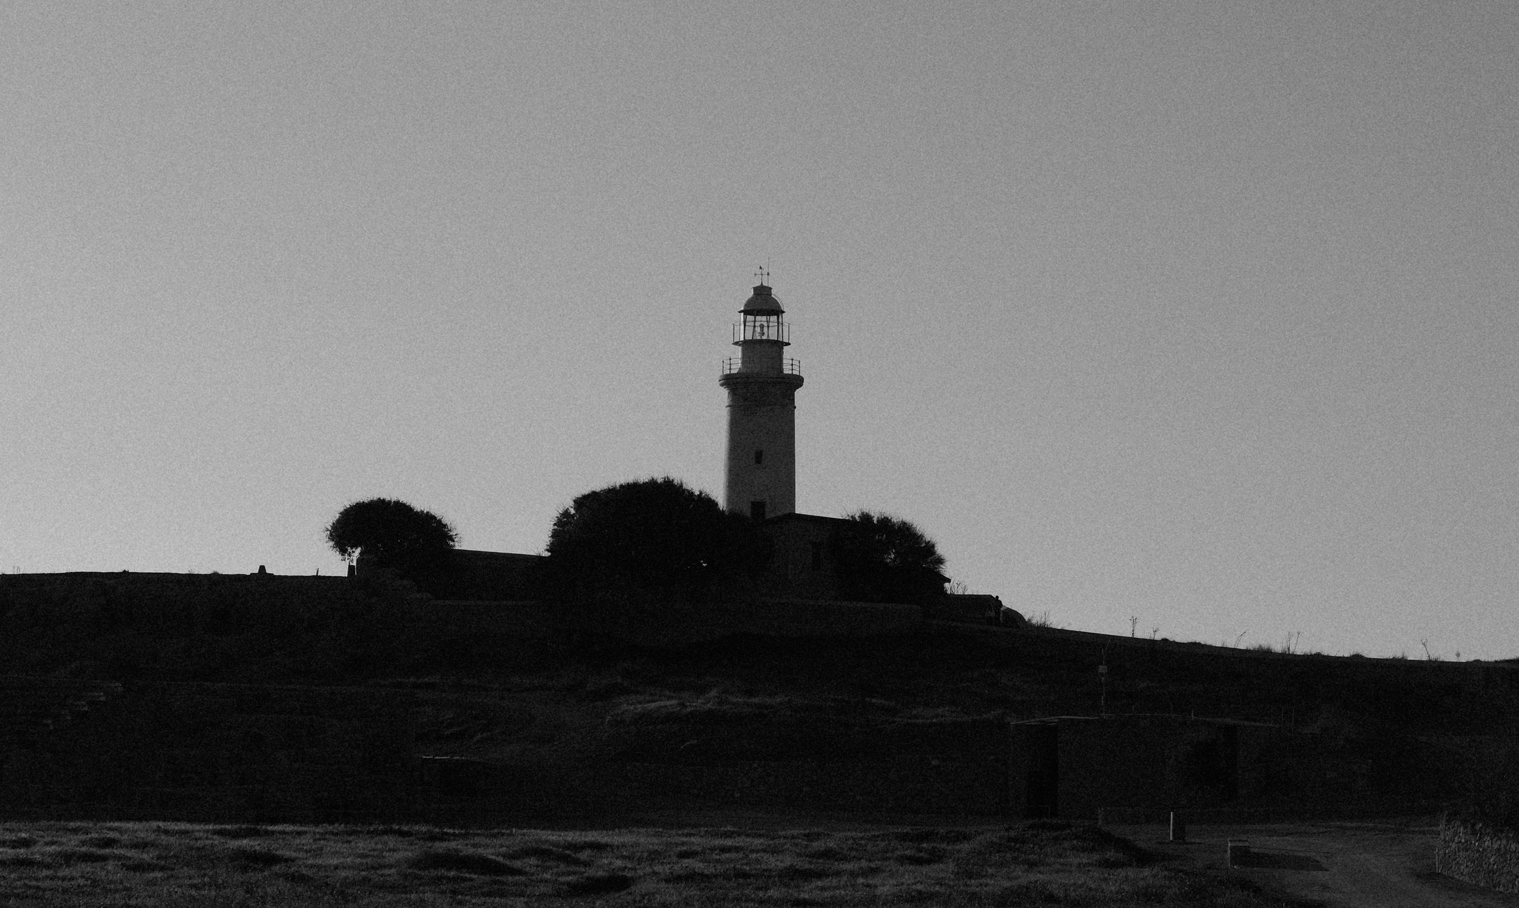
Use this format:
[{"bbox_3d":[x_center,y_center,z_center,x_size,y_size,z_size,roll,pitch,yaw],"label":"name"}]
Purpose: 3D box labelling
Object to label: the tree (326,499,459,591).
[{"bbox_3d":[-22.365,5.576,204.000,8.120,5.630,7.000,0,-5,0],"label":"tree"}]

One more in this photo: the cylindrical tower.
[{"bbox_3d":[0.171,-1.369,215.000,5.250,20.420,5.250,0,-5,0],"label":"cylindrical tower"}]

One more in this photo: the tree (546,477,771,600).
[{"bbox_3d":[-6.143,5.171,203.000,13.580,7.650,11.000,0,-5,0],"label":"tree"}]

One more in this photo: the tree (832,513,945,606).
[{"bbox_3d":[7.906,6.333,204.000,7.150,5.630,6.500,0,-5,0],"label":"tree"}]

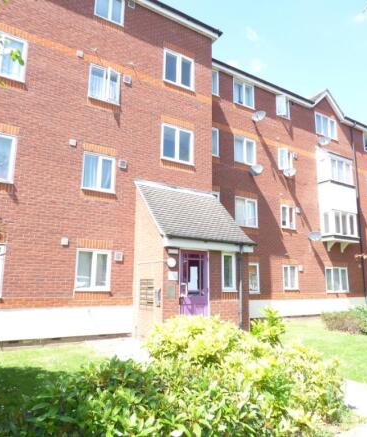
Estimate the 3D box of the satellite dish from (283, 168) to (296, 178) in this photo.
[{"bbox_3d":[4.757,-2.036,15.072,0.579,0.477,0.325,-6,-24,32],"label":"satellite dish"}]

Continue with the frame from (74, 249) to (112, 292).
[{"bbox_3d":[-2.337,1.365,8.826,0.926,1.067,0.100,7,-12,-30],"label":"frame"}]

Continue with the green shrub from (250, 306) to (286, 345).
[{"bbox_3d":[1.867,2.421,7.391,0.760,0.942,0.700,-2,-11,14],"label":"green shrub"}]

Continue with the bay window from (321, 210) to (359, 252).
[{"bbox_3d":[7.772,0.648,16.586,2.081,1.898,0.650,7,-12,-30],"label":"bay window"}]

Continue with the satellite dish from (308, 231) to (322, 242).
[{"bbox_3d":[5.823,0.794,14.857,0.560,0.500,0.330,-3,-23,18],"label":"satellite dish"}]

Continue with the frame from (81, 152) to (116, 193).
[{"bbox_3d":[-2.235,-1.222,9.027,0.899,1.015,0.100,7,-13,-31],"label":"frame"}]

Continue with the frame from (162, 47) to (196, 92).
[{"bbox_3d":[-0.127,-4.838,11.030,1.171,1.124,0.100,7,-13,-31],"label":"frame"}]

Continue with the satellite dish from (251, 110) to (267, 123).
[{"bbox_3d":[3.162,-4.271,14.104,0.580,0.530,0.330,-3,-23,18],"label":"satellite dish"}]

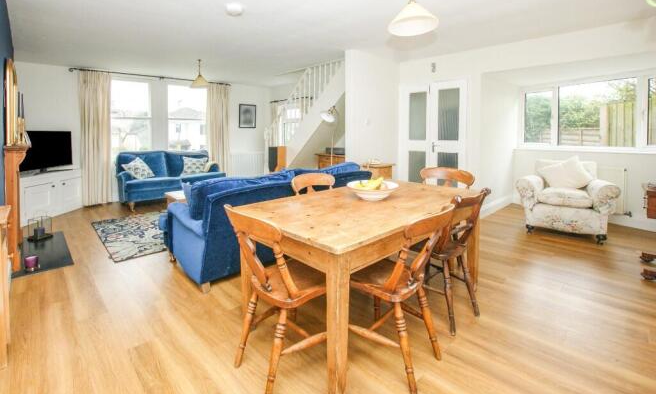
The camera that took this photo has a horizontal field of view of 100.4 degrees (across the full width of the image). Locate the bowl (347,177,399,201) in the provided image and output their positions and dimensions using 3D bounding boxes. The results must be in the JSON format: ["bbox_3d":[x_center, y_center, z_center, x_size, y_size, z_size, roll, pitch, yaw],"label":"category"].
[{"bbox_3d":[0.320,-0.054,1.970,0.360,0.125,0.360,0,11,0],"label":"bowl"}]

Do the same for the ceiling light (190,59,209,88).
[{"bbox_3d":[-1.945,-1.865,4.150,0.260,0.430,0.260,0,8,0],"label":"ceiling light"}]

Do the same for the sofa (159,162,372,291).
[{"bbox_3d":[-0.492,0.147,2.876,1.980,0.910,0.950,-7,11,-38],"label":"sofa"}]

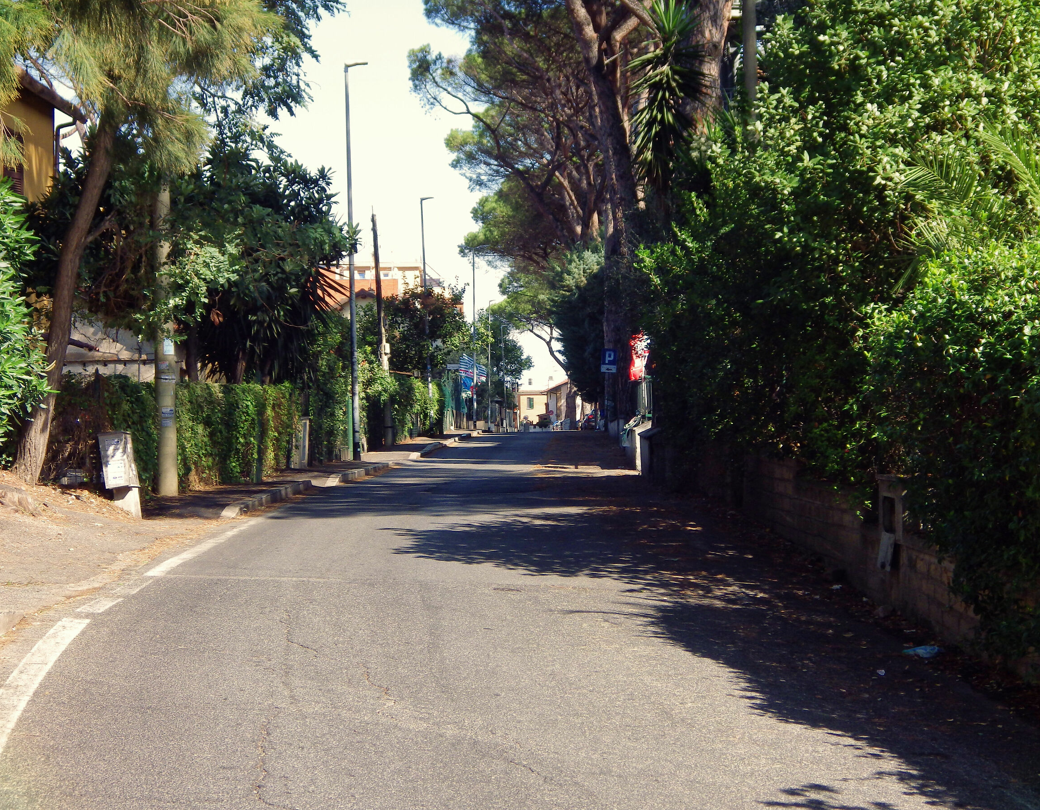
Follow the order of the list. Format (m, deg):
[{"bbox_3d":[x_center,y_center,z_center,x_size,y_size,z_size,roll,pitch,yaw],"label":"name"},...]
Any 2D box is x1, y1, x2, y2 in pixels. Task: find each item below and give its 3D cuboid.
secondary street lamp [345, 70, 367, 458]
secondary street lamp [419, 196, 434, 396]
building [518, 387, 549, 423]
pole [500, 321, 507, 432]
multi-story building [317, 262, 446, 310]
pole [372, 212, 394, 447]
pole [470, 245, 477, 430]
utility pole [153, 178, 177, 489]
[{"bbox_3d":[-3.312,-2.903,44.700,0.500,8.000,0.160,-2,0,1],"label":"secondary street lamp"},{"bbox_3d":[-3.157,-3.014,75.000,0.500,8.000,0.160,-2,0,1],"label":"secondary street lamp"},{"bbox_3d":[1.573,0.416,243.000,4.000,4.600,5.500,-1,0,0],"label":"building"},{"bbox_3d":[-1.172,-2.005,162.000,0.500,8.000,0.180,-2,0,1],"label":"pole"},{"bbox_3d":[-12.923,-6.208,205.000,13.500,13.000,11.000,-1,0,0],"label":"multi-story building"},{"bbox_3d":[-3.540,-1.950,57.200,0.330,6.050,0.260,-4,0,0],"label":"pole"},{"bbox_3d":[-2.003,-2.939,98.300,0.300,8.000,0.160,-1,0,1],"label":"pole"},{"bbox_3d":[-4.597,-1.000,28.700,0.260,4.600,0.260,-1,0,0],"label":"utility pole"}]

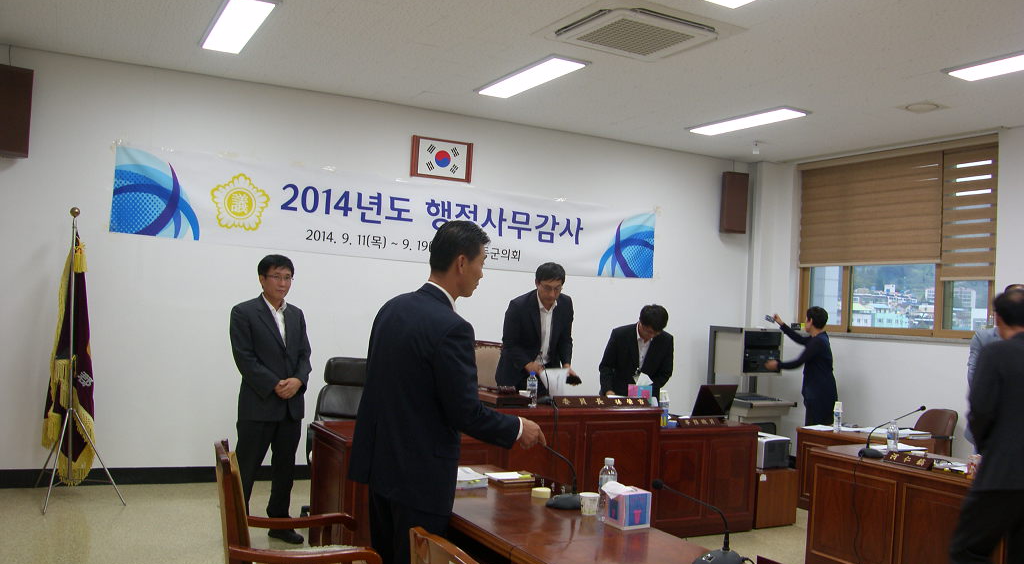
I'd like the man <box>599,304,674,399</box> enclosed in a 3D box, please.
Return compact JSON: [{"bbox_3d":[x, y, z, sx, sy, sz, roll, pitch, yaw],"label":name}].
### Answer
[{"bbox_3d":[0.941,0.943,6.381,0.560,1.560,0.500,4,-1,-28],"label":"man"}]

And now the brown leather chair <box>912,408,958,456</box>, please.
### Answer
[{"bbox_3d":[3.069,1.393,6.509,0.600,0.840,0.560,4,-1,-28],"label":"brown leather chair"}]

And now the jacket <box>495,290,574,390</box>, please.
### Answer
[{"bbox_3d":[0.158,0.408,5.785,0.520,0.700,0.360,3,-1,-14],"label":"jacket"}]

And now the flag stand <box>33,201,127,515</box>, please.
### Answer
[{"bbox_3d":[-2.926,0.499,5.719,0.560,1.980,0.660,3,-1,-29],"label":"flag stand"}]

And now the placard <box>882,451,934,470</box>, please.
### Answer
[{"bbox_3d":[2.130,0.957,4.454,0.050,0.053,0.270,3,-1,-29],"label":"placard"}]

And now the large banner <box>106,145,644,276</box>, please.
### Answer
[{"bbox_3d":[-0.728,-0.527,7.280,5.030,0.680,0.030,3,-1,-29],"label":"large banner"}]

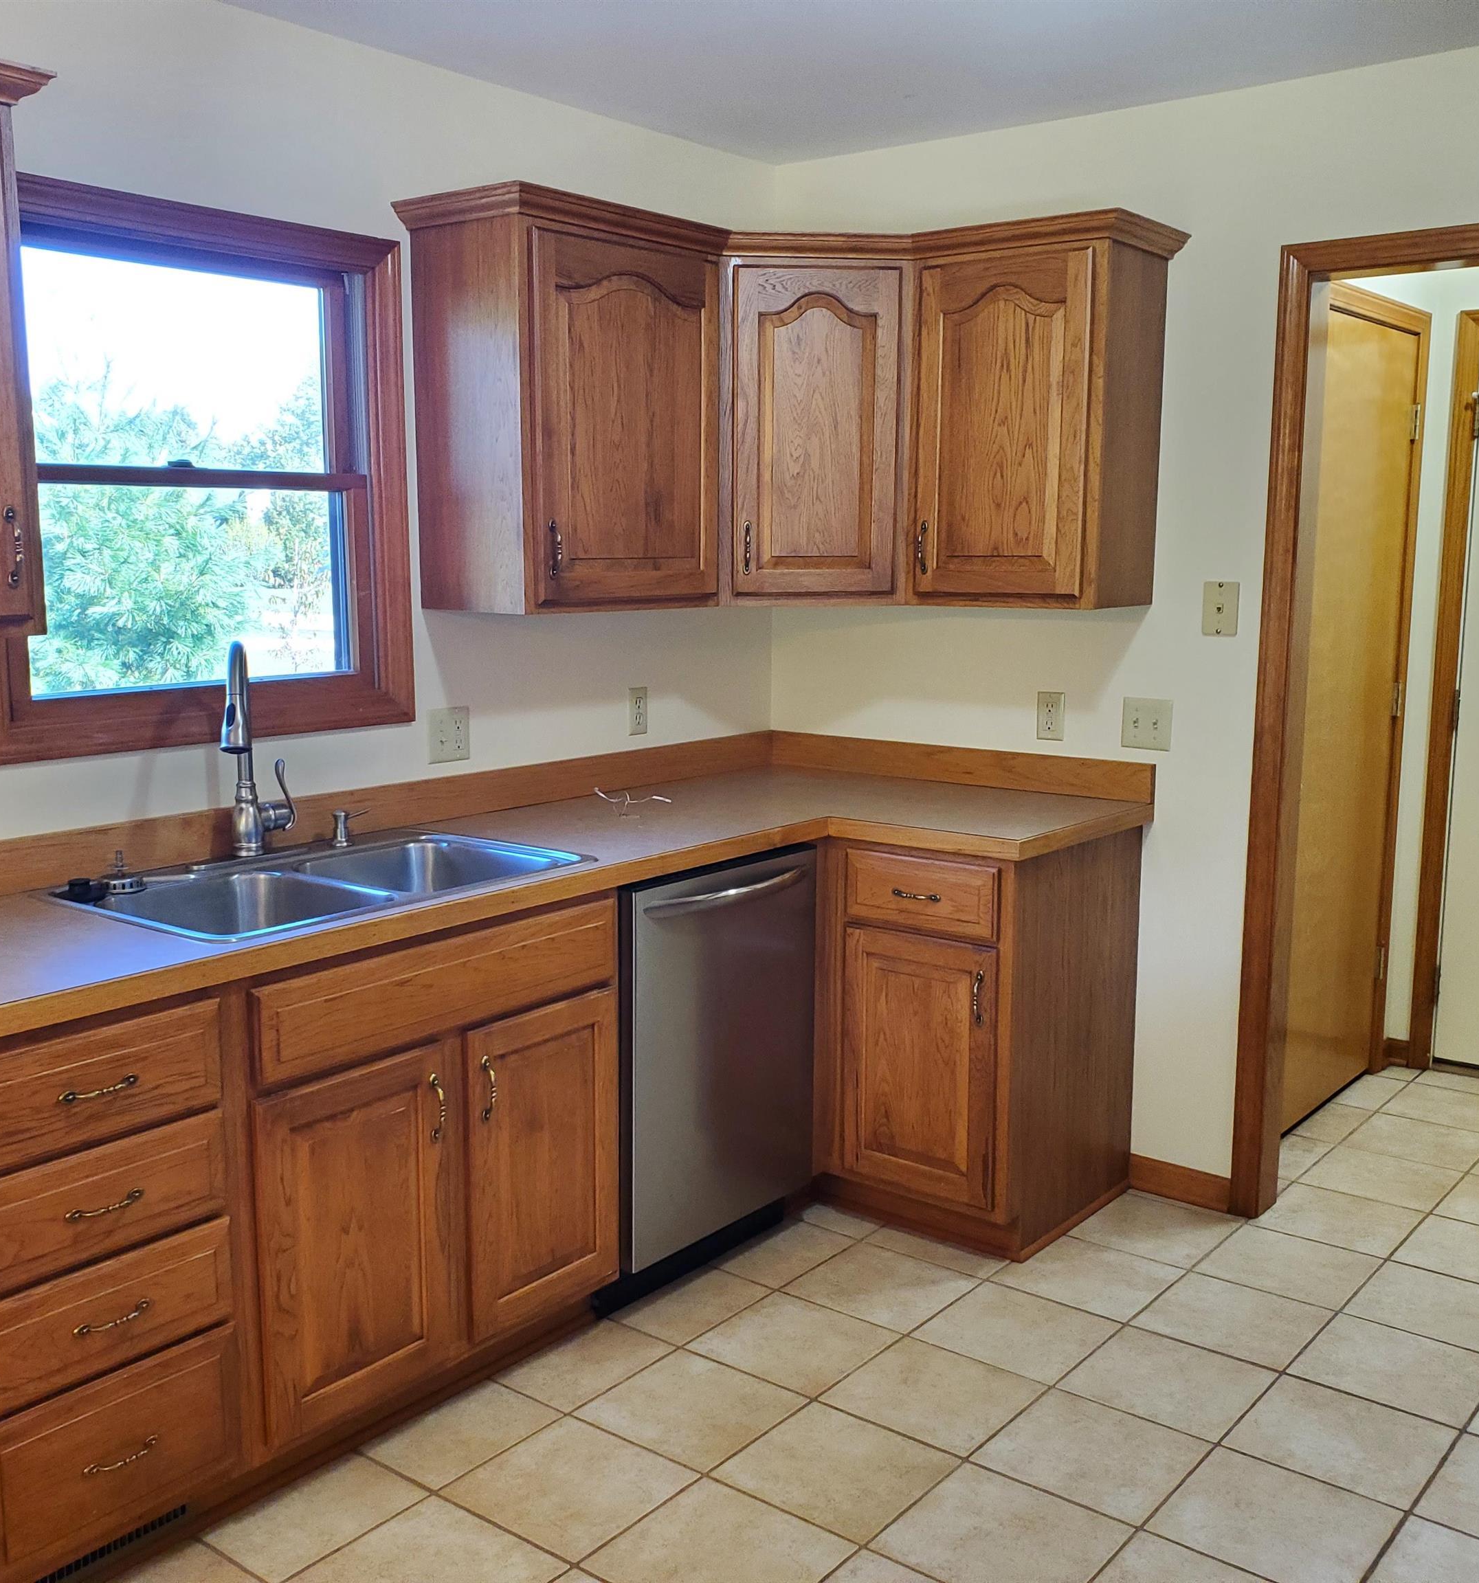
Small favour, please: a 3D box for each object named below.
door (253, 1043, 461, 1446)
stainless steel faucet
[{"bbox_3d":[-0.627,0.722,2.589,0.025,0.564,0.382,7,11,38],"label":"door"},{"bbox_3d":[-0.869,-0.068,2.861,0.123,0.402,0.265,-3,9,-15],"label":"stainless steel faucet"}]

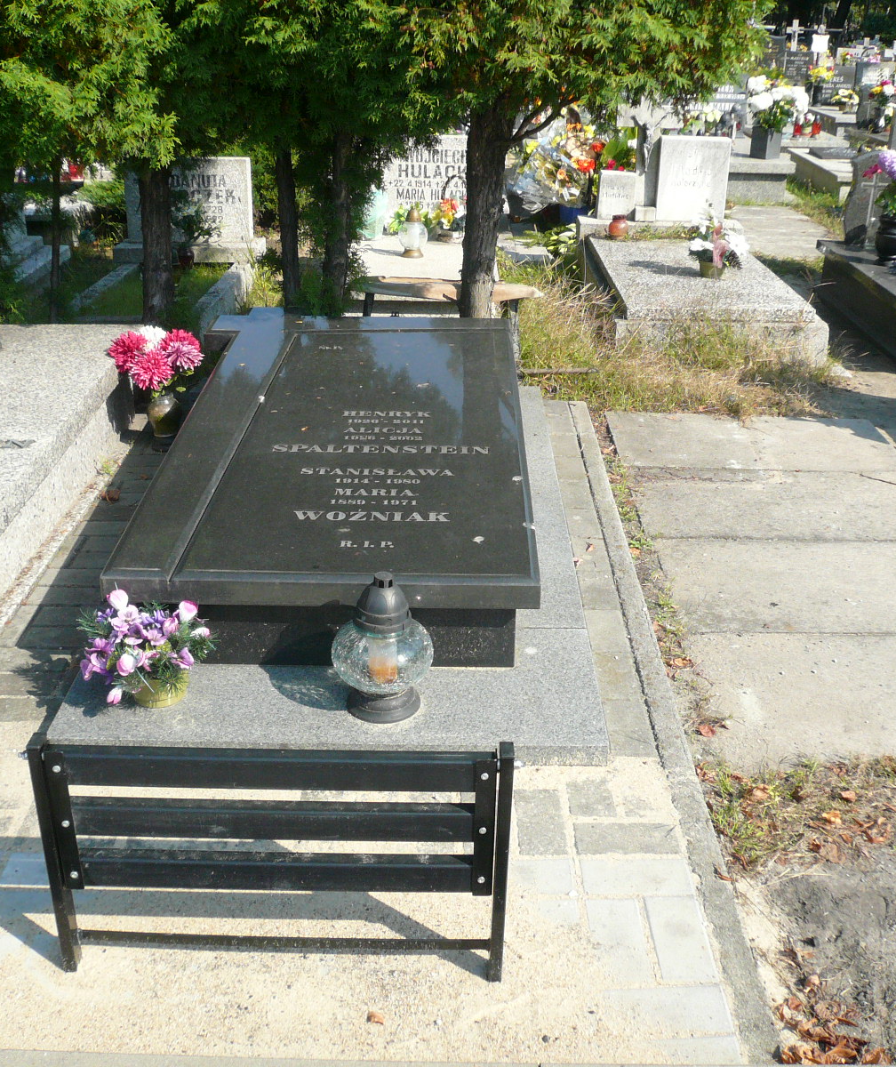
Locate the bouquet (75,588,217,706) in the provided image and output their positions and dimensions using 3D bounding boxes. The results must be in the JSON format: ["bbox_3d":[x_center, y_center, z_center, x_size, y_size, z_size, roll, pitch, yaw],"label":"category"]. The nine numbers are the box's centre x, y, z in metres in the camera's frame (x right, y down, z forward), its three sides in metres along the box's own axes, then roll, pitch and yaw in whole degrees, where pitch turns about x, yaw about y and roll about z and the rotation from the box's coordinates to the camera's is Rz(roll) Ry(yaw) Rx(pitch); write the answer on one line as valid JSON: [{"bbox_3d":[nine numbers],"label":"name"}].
[{"bbox_3d":[-0.649,0.240,2.480,0.300,0.250,0.270,1,25,0],"label":"bouquet"}]

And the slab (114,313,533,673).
[{"bbox_3d":[-0.323,-0.263,3.471,1.077,0.320,2.049,1,25,0],"label":"slab"}]

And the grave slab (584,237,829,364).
[{"bbox_3d":[1.191,-1.201,5.727,0.916,0.227,1.655,1,25,0],"label":"grave slab"}]

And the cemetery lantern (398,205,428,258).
[{"bbox_3d":[-0.178,-1.592,6.057,0.150,0.250,0.150,0,26,1],"label":"cemetery lantern"}]

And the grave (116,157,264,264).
[{"bbox_3d":[-1.455,-1.820,6.479,0.820,0.560,0.270,0,26,1],"label":"grave"}]

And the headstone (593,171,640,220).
[{"bbox_3d":[1.012,-2.044,6.928,0.235,0.275,0.085,4,26,9],"label":"headstone"}]

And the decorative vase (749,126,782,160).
[{"bbox_3d":[2.492,-3.051,8.979,0.170,0.230,0.170,-16,30,-31],"label":"decorative vase"}]

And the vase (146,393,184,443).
[{"bbox_3d":[-1.071,-0.451,4.381,0.135,0.170,0.135,0,26,1],"label":"vase"}]

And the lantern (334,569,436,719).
[{"bbox_3d":[-0.133,0.228,2.446,0.215,0.315,0.215,1,25,0],"label":"lantern"}]

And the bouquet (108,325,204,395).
[{"bbox_3d":[-0.995,-0.592,3.919,0.330,0.235,0.290,1,25,0],"label":"bouquet"}]

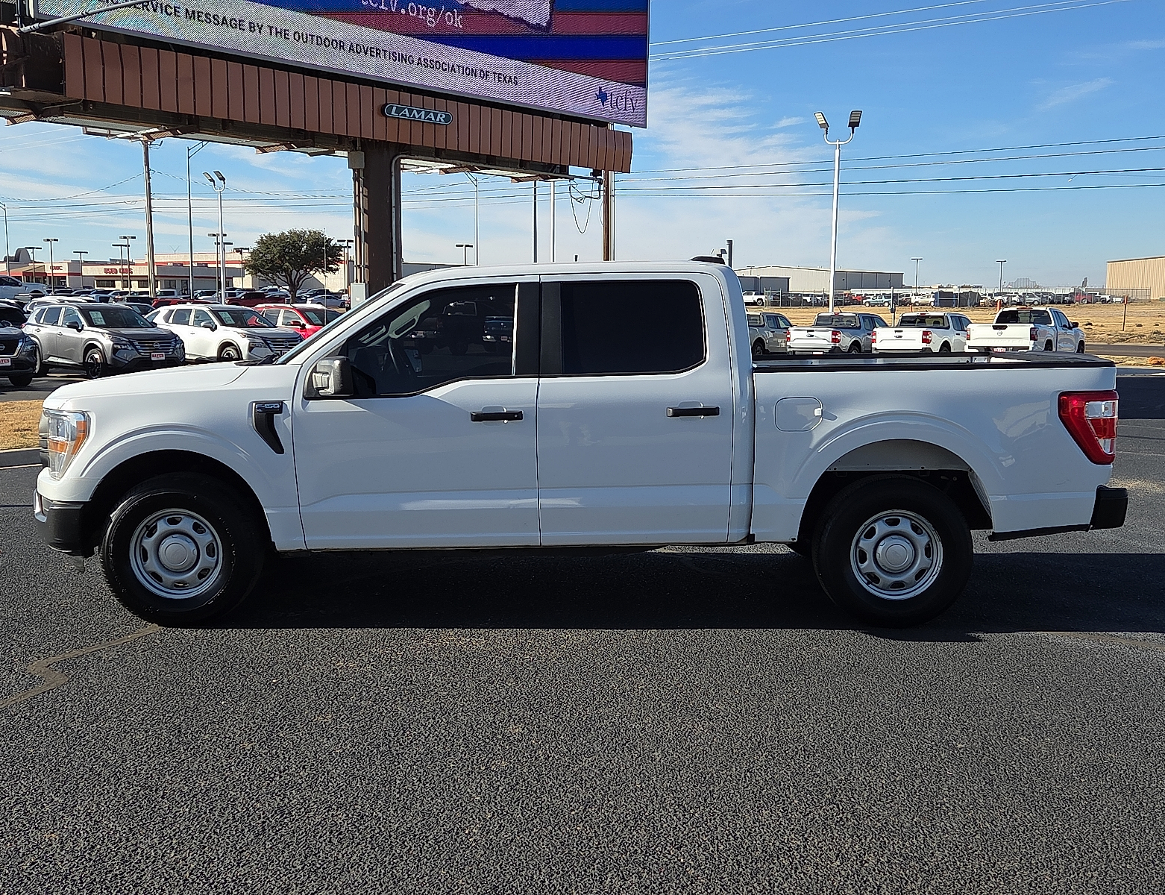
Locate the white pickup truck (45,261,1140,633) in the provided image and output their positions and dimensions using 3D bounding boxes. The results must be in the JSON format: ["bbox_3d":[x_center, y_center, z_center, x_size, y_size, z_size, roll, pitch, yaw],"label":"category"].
[{"bbox_3d":[-0.085,-0.140,7.090,5.870,1.930,2.080,0,7,0],"label":"white pickup truck"}]

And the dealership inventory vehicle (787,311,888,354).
[{"bbox_3d":[8.685,-3.583,39.054,1.860,1.745,5.070,6,9,40],"label":"dealership inventory vehicle"}]

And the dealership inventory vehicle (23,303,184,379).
[{"bbox_3d":[-10.826,-2.394,27.116,4.650,1.690,1.850,6,9,40],"label":"dealership inventory vehicle"}]

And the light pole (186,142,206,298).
[{"bbox_3d":[-25.378,-14.479,81.846,0.400,12.290,2.800,4,9,32],"label":"light pole"}]

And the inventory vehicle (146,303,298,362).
[{"bbox_3d":[-8.460,-2.565,28.620,4.640,1.690,1.860,6,9,38],"label":"inventory vehicle"}]

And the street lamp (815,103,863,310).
[{"bbox_3d":[8.609,-7.236,41.322,1.650,8.540,0.800,2,8,17],"label":"street lamp"}]

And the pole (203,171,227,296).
[{"bbox_3d":[-19.063,-10.085,63.073,0.900,8.480,1.250,-5,9,-34],"label":"pole"}]

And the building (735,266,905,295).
[{"bbox_3d":[53.796,-36.739,275.526,26.000,8.700,38.000,6,9,38],"label":"building"}]

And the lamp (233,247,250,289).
[{"bbox_3d":[-42.380,-21.324,150.512,2.050,7.150,0.500,-2,7,-14],"label":"lamp"}]

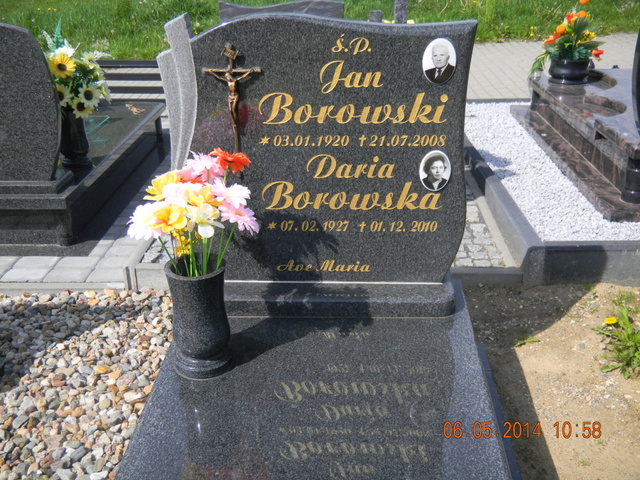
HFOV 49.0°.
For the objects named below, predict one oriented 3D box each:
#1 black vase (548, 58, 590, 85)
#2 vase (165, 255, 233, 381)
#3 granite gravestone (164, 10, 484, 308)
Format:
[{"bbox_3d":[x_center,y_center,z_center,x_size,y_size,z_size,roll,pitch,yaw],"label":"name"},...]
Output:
[{"bbox_3d":[1.518,-1.062,4.340,0.242,0.151,0.242,0,25,3],"label":"black vase"},{"bbox_3d":[-0.323,0.202,1.877,0.161,0.290,0.161,-1,25,1],"label":"vase"},{"bbox_3d":[-0.001,-0.211,2.042,0.866,0.880,0.219,0,25,3],"label":"granite gravestone"}]

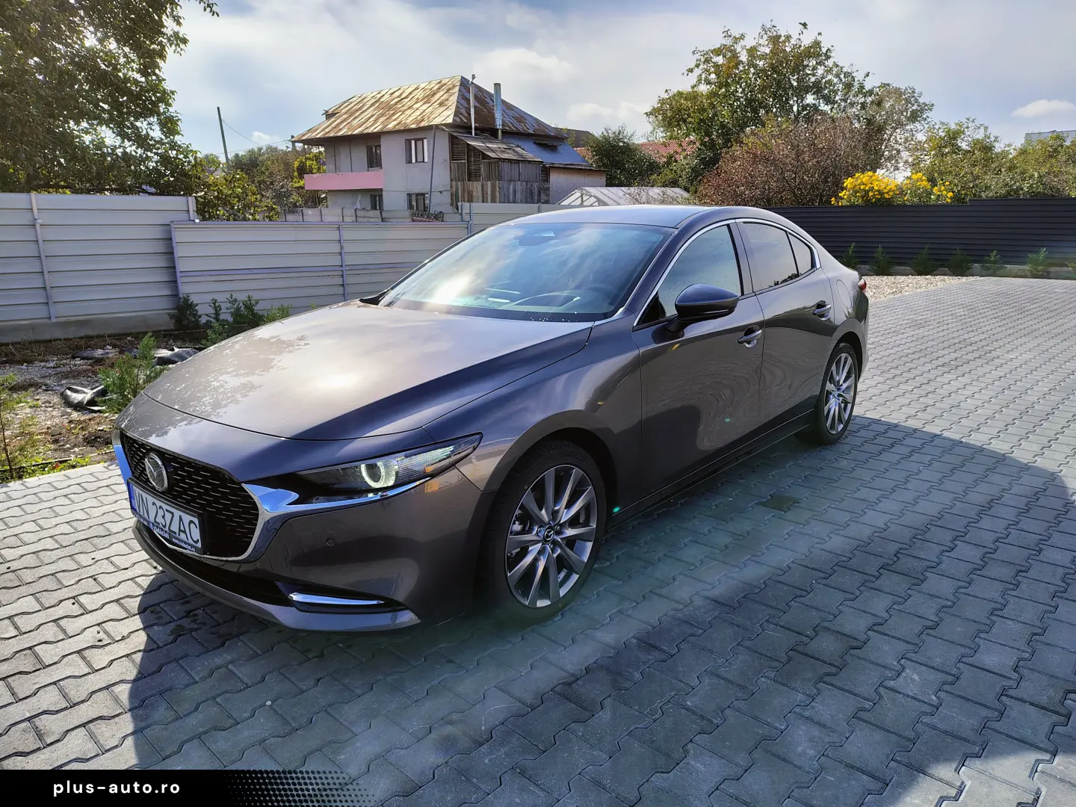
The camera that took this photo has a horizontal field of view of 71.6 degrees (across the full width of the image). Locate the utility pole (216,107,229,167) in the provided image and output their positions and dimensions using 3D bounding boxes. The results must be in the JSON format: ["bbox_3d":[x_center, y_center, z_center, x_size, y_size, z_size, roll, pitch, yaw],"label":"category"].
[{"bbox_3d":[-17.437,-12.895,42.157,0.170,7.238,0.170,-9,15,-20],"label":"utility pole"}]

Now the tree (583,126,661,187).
[{"bbox_3d":[3.370,-8.815,30.778,3.128,4.992,2.815,2,14,6],"label":"tree"}]

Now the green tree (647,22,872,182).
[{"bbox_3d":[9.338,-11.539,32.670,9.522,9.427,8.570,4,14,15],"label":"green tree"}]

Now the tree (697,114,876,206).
[{"bbox_3d":[8.762,-7.791,26.904,6.314,4.929,5.683,5,15,17],"label":"tree"}]

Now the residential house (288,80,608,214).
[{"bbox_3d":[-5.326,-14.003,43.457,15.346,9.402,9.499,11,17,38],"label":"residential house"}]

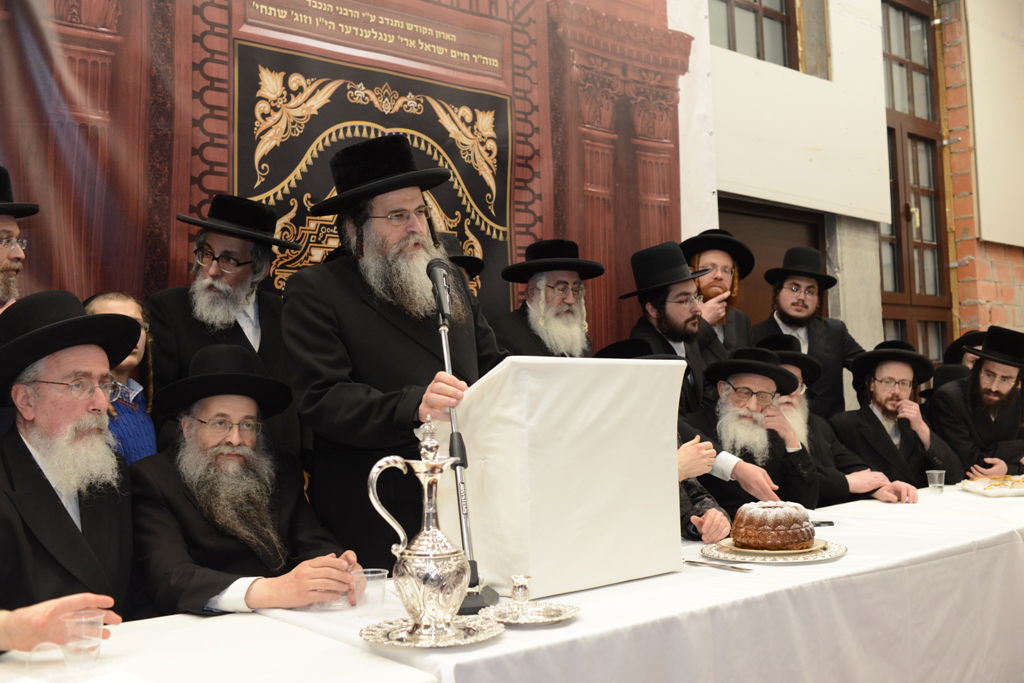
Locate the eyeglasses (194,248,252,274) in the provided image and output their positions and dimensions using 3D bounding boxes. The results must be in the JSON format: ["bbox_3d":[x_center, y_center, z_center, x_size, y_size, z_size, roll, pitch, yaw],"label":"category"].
[{"bbox_3d":[-0.722,-0.212,2.572,0.140,0.046,0.135,15,13,21],"label":"eyeglasses"}]

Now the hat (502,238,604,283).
[{"bbox_3d":[0.148,-0.292,3.550,0.350,0.120,0.380,-1,-9,0],"label":"hat"}]

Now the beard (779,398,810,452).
[{"bbox_3d":[0.985,0.293,3.520,0.150,0.210,0.110,-2,-4,12],"label":"beard"}]

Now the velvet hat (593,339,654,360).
[{"bbox_3d":[0.345,0.066,2.850,0.320,0.115,0.340,1,-16,-30],"label":"velvet hat"}]

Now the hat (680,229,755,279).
[{"bbox_3d":[0.902,-0.389,4.350,0.335,0.115,0.370,17,-25,2],"label":"hat"}]

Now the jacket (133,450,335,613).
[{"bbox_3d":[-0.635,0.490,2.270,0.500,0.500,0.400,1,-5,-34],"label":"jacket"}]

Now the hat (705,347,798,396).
[{"bbox_3d":[0.854,0.103,3.550,0.335,0.115,0.365,10,-22,-4],"label":"hat"}]

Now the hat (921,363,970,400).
[{"bbox_3d":[2.129,0.193,4.800,0.330,0.135,0.370,-4,-11,35],"label":"hat"}]

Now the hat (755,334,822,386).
[{"bbox_3d":[0.976,0.073,3.620,0.320,0.115,0.345,-2,-19,12],"label":"hat"}]

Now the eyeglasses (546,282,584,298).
[{"bbox_3d":[0.171,-0.179,3.500,0.140,0.045,0.140,2,3,-33],"label":"eyeglasses"}]

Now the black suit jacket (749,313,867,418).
[{"bbox_3d":[1.290,0.250,4.380,0.520,0.680,0.300,-2,-4,6],"label":"black suit jacket"}]

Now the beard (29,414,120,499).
[{"bbox_3d":[-0.756,0.199,1.720,0.105,0.145,0.135,-4,-4,28],"label":"beard"}]

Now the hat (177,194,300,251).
[{"bbox_3d":[-0.731,-0.325,2.670,0.330,0.110,0.355,13,3,-1],"label":"hat"}]

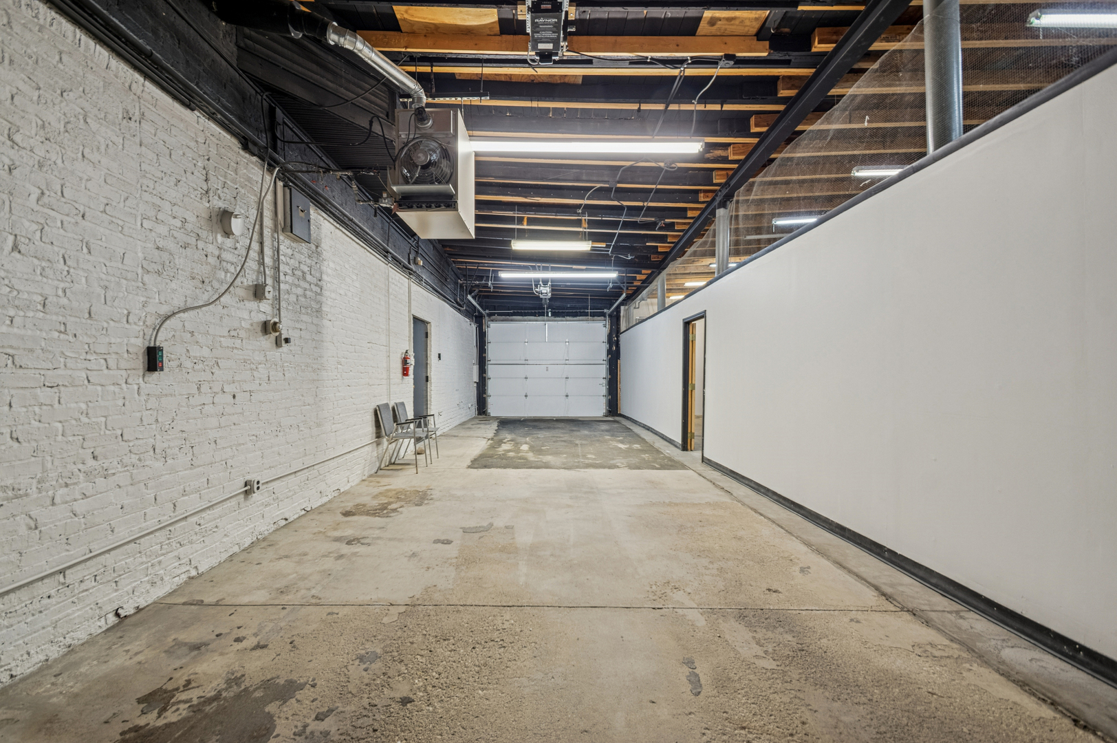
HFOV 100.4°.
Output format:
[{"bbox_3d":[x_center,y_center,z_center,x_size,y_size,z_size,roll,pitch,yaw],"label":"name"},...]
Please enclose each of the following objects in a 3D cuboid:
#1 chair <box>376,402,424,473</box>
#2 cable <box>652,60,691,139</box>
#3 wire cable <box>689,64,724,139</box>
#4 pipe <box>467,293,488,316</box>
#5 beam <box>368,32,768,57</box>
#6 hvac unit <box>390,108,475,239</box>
[{"bbox_3d":[-2.030,0.853,6.050,0.570,0.850,0.490,0,-1,0],"label":"chair"},{"bbox_3d":[0.990,-2.440,4.170,0.210,0.450,0.420,0,-1,0],"label":"cable"},{"bbox_3d":[1.330,-2.450,4.180,0.150,0.420,0.450,0,-1,0],"label":"wire cable"},{"bbox_3d":[-2.060,-1.680,12.100,0.070,0.090,2.800,0,-1,0],"label":"pipe"},{"bbox_3d":[-0.030,-2.760,3.930,3.500,0.140,0.042,4,0,5],"label":"beam"},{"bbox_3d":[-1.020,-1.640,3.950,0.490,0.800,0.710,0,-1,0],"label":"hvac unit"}]

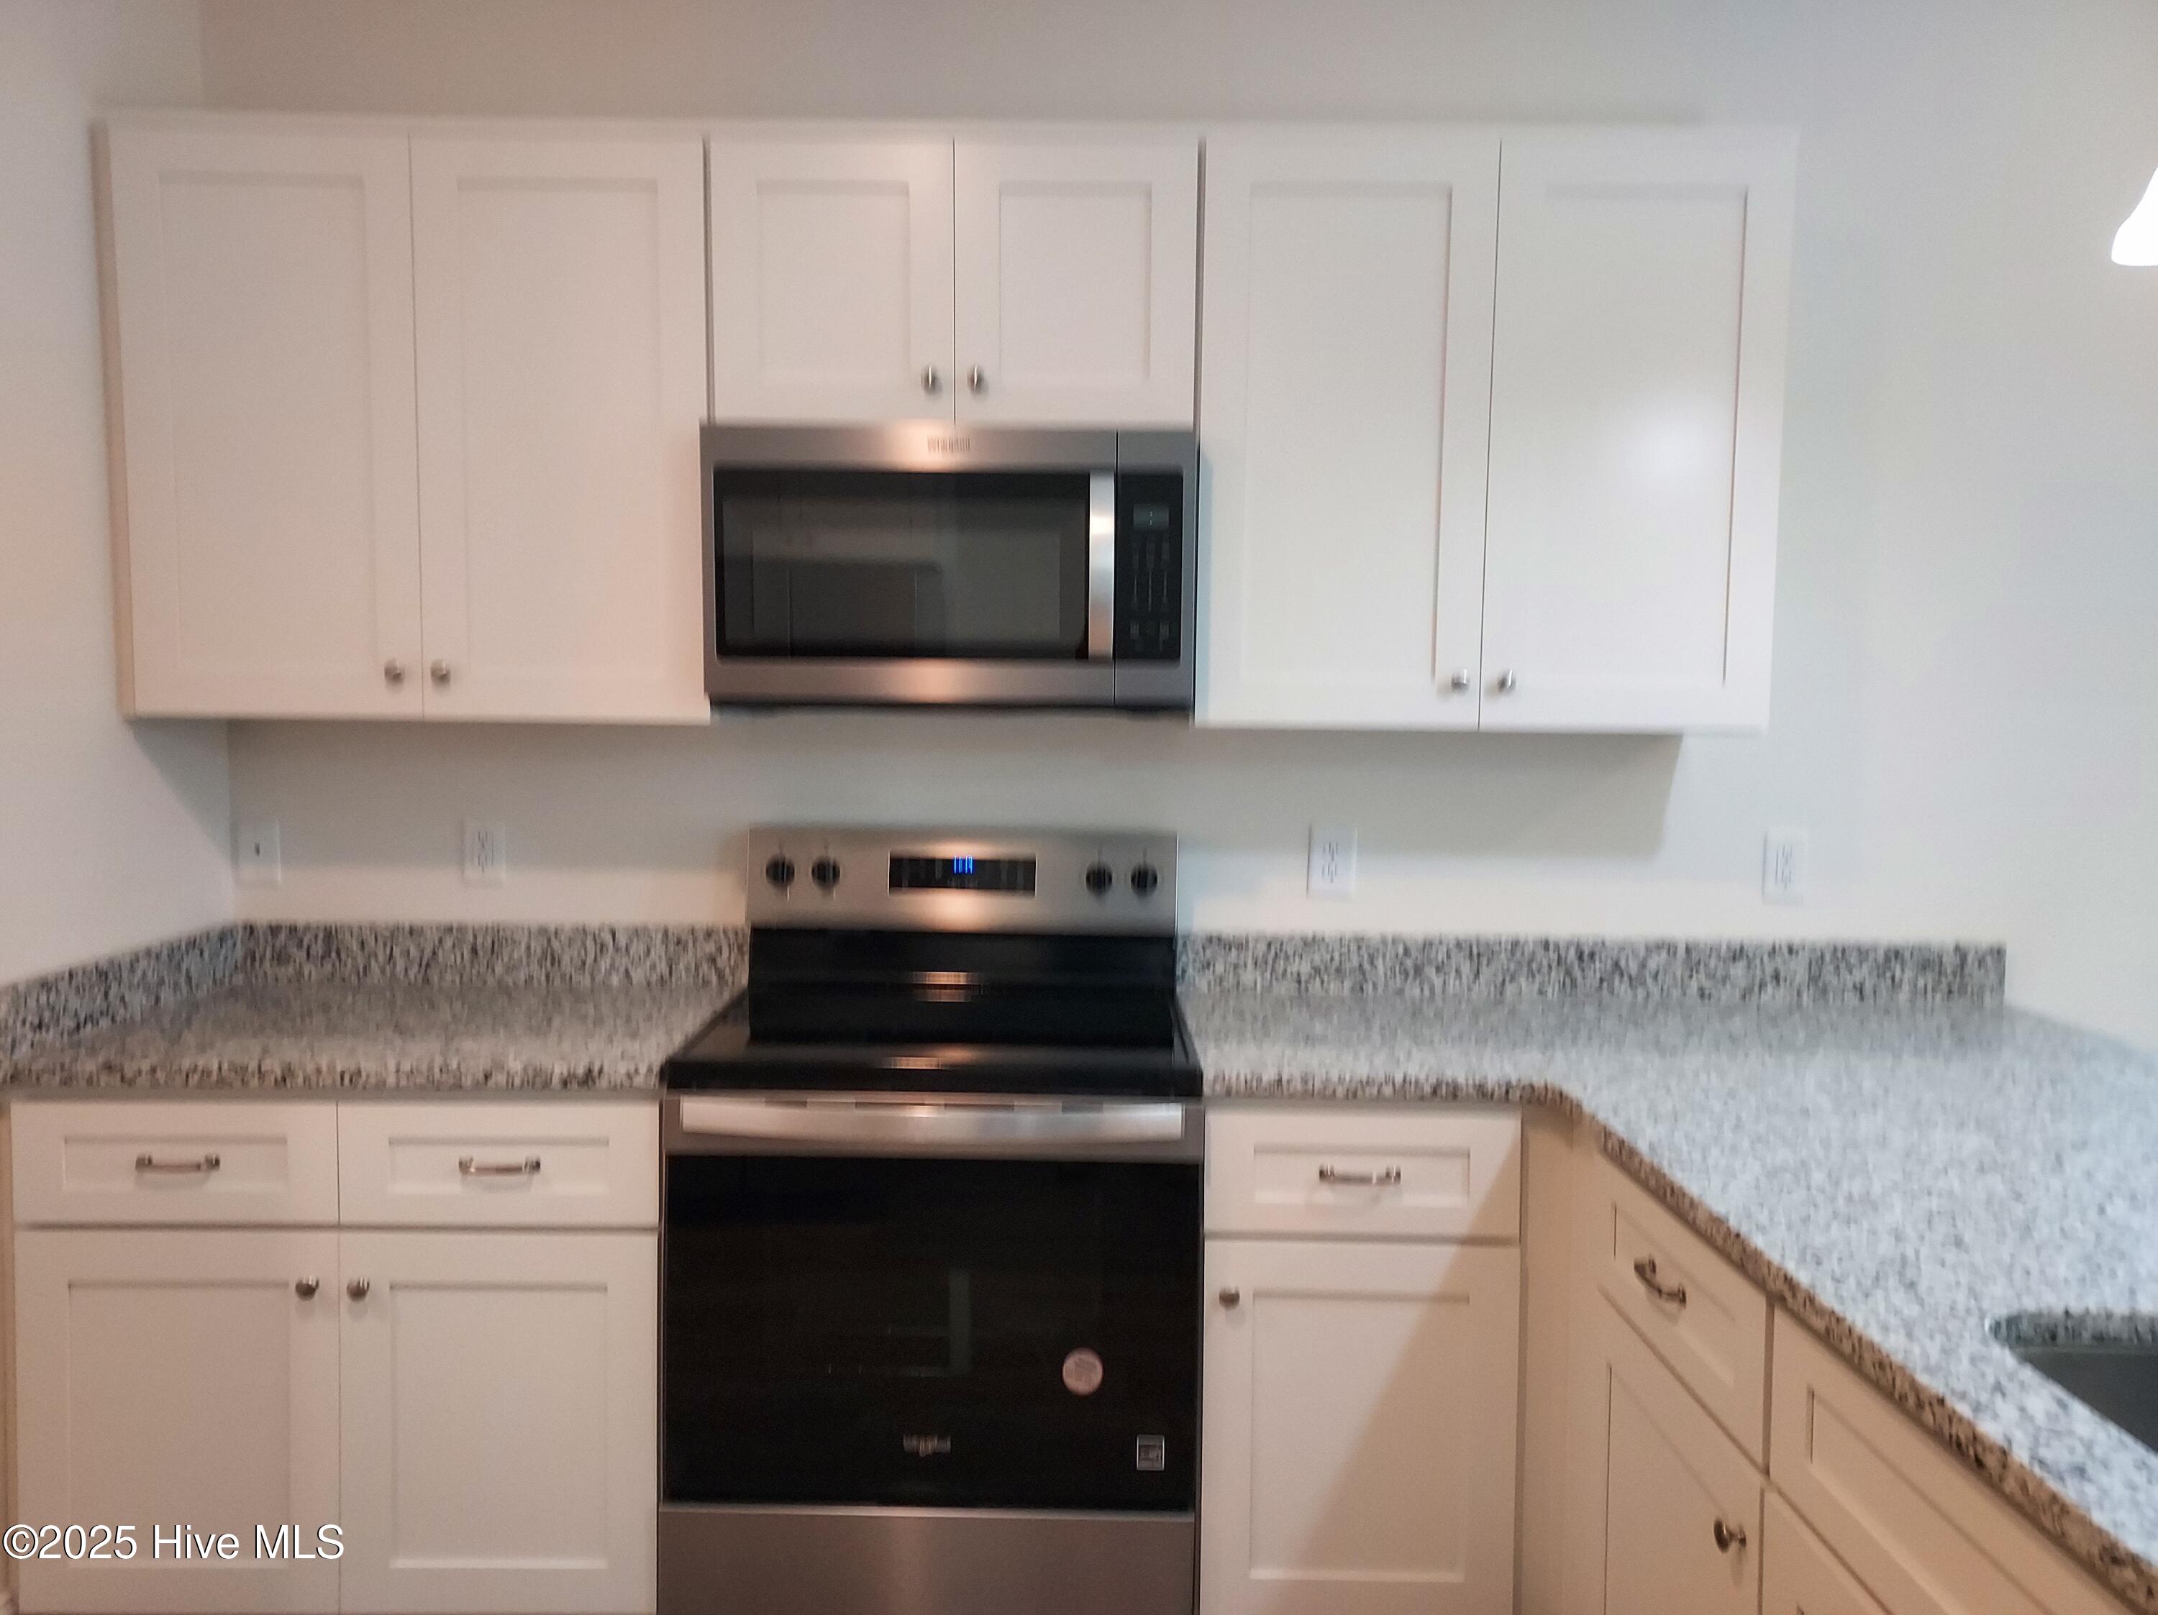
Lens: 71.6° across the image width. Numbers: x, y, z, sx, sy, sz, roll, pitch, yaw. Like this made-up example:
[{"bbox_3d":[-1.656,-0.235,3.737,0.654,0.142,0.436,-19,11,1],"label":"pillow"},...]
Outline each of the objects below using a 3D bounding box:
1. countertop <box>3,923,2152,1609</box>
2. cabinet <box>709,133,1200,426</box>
[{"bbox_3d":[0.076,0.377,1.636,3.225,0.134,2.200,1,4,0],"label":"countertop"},{"bbox_3d":[-0.193,-0.820,2.476,0.763,0.462,0.326,1,4,0],"label":"cabinet"}]

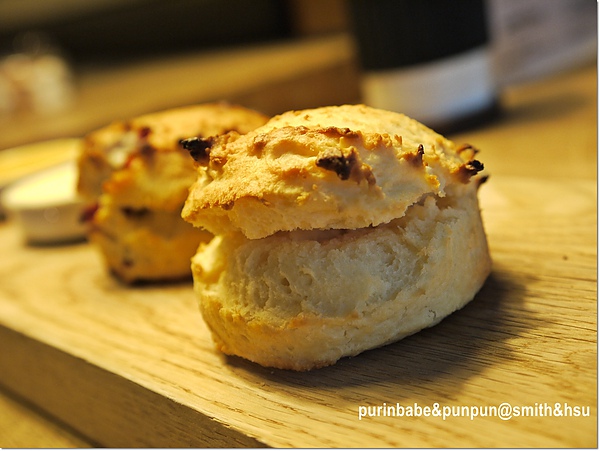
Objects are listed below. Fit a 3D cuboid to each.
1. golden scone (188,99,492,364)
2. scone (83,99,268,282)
[{"bbox_3d":[0.007,-0.005,0.174,0.071,0.045,0.071,-10,17,0],"label":"golden scone"},{"bbox_3d":[-0.037,-0.016,0.239,0.070,0.045,0.070,-10,17,0],"label":"scone"}]

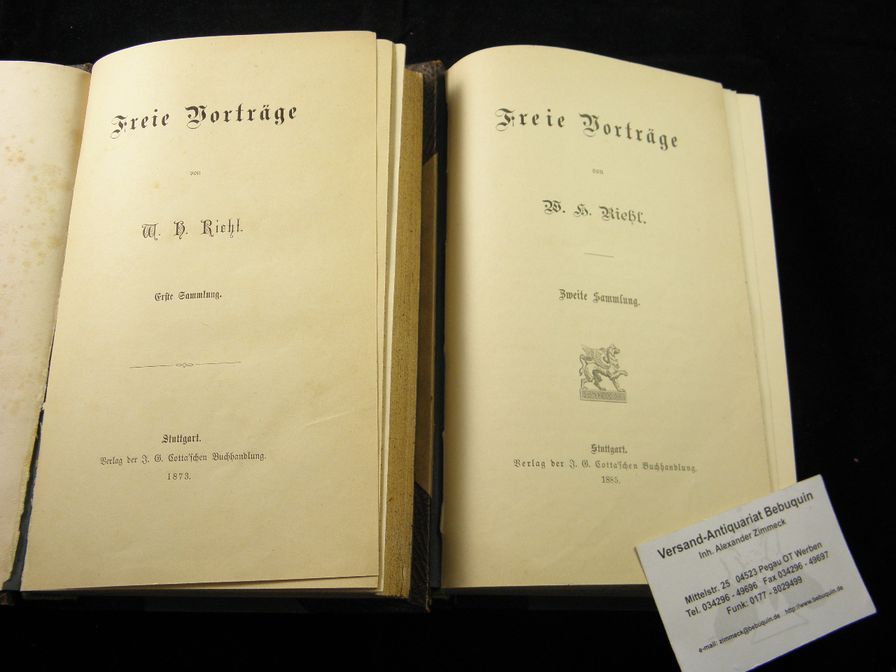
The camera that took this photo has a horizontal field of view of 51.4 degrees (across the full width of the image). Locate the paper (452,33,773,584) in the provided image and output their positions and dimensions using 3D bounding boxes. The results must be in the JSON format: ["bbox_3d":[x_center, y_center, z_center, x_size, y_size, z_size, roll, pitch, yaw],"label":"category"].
[{"bbox_3d":[0.063,-0.015,0.375,0.128,0.020,0.224,1,70,-4],"label":"paper"}]

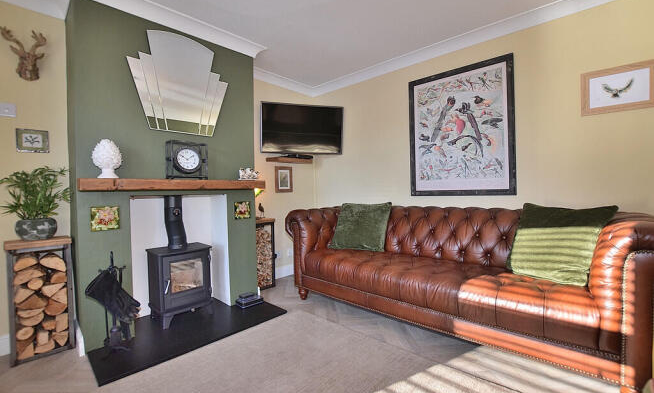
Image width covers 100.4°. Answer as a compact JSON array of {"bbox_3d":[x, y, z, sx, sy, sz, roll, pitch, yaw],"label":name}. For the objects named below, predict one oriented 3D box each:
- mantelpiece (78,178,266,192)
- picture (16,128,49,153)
[{"bbox_3d":[-1.080,-0.093,2.150,0.149,0.074,1.296,2,4,44],"label":"mantelpiece"},{"bbox_3d":[-2.013,-0.379,1.872,0.017,0.153,0.152,2,4,44],"label":"picture"}]

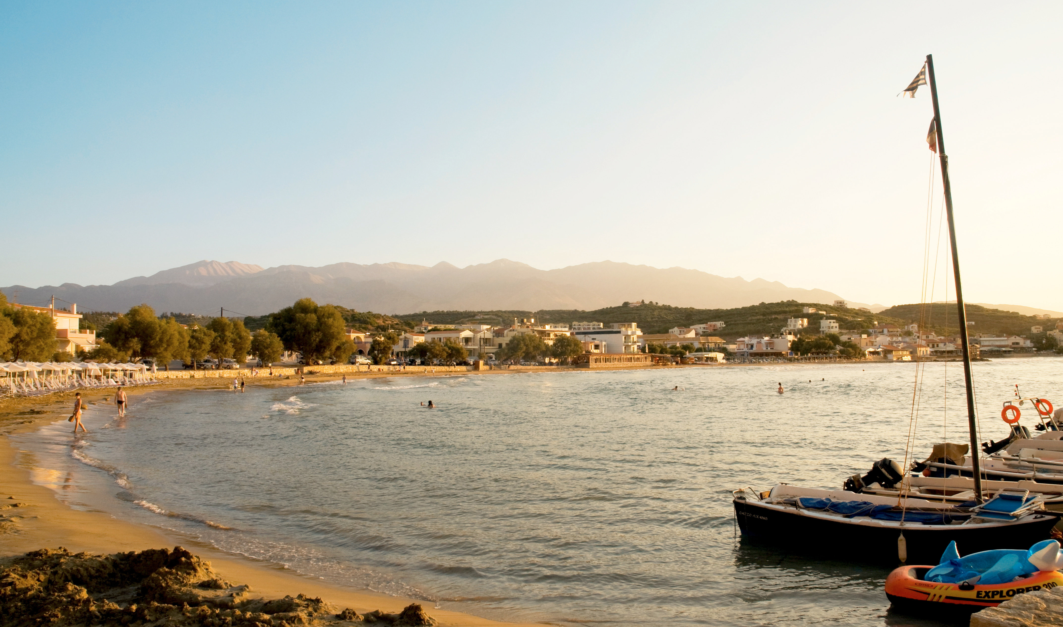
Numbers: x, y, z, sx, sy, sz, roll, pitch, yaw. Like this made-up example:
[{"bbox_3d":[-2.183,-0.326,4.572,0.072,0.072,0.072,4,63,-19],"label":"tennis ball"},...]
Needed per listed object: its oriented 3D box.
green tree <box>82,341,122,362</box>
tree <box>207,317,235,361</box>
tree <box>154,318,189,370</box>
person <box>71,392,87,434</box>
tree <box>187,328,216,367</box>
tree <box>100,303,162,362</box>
[{"bbox_3d":[-52.253,5.160,97.000,4.453,3.541,4.231,1,-4,-28],"label":"green tree"},{"bbox_3d":[-41.682,3.990,107.000,3.536,6.975,3.359,0,-4,-21],"label":"tree"},{"bbox_3d":[-46.011,3.963,102.000,4.267,6.755,4.053,1,-4,-24],"label":"tree"},{"bbox_3d":[-18.741,4.118,33.000,0.600,1.697,0.460,1,-4,-29],"label":"person"},{"bbox_3d":[-43.171,4.610,104.000,3.506,5.640,3.331,0,-4,-23],"label":"tree"},{"bbox_3d":[-53.066,3.096,106.000,8.008,8.734,7.607,1,-4,-27],"label":"tree"}]

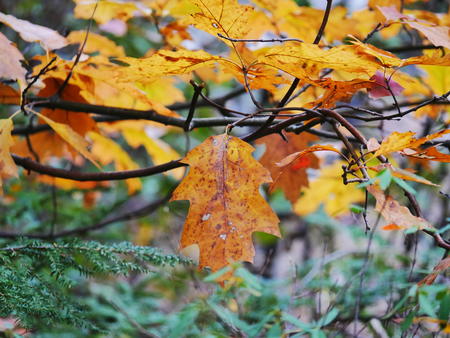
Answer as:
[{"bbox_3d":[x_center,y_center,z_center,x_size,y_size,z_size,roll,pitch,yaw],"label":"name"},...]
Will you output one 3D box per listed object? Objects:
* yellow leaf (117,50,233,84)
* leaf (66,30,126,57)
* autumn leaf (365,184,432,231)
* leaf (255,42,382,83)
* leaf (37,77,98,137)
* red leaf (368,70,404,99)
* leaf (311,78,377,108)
[{"bbox_3d":[-0.047,-0.102,3.500,0.117,0.034,0.065,0,5,0],"label":"yellow leaf"},{"bbox_3d":[-0.139,-0.135,3.800,0.067,0.028,0.050,0,5,0],"label":"leaf"},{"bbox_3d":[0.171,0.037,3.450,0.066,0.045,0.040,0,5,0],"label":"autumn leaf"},{"bbox_3d":[0.093,-0.105,3.500,0.125,0.040,0.065,0,5,0],"label":"leaf"},{"bbox_3d":[-0.167,-0.066,3.750,0.066,0.064,0.040,0,5,0],"label":"leaf"},{"bbox_3d":[0.168,-0.088,3.700,0.040,0.029,0.035,0,5,0],"label":"red leaf"},{"bbox_3d":[0.118,-0.075,3.530,0.066,0.030,0.050,0,5,0],"label":"leaf"}]

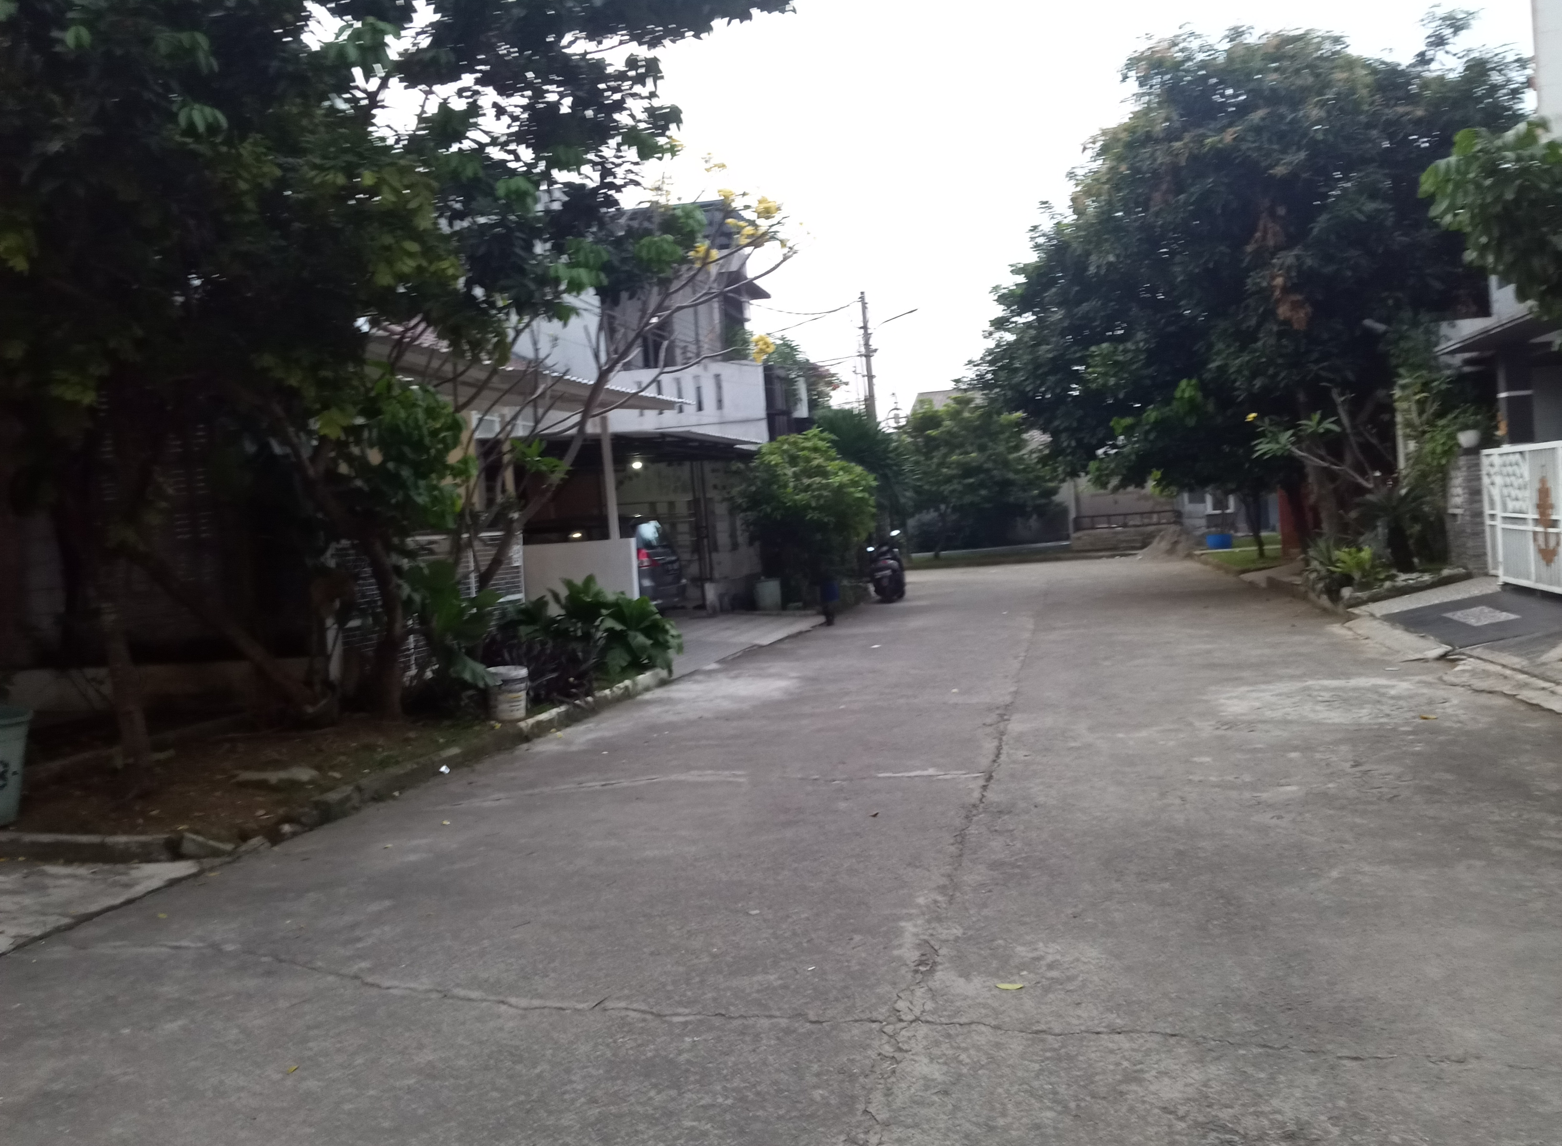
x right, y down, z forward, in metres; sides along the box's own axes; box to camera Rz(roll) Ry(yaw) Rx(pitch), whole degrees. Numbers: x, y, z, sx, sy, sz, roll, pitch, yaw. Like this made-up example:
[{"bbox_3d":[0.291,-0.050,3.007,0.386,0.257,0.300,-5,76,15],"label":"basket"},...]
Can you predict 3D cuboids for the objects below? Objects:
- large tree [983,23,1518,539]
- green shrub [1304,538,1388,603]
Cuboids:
[{"bbox_3d":[7.482,-4.147,19.838,8.100,8.400,7.400,-4,2,14],"label":"large tree"},{"bbox_3d":[6.350,-0.028,14.186,0.950,0.720,0.900,-4,2,14],"label":"green shrub"}]

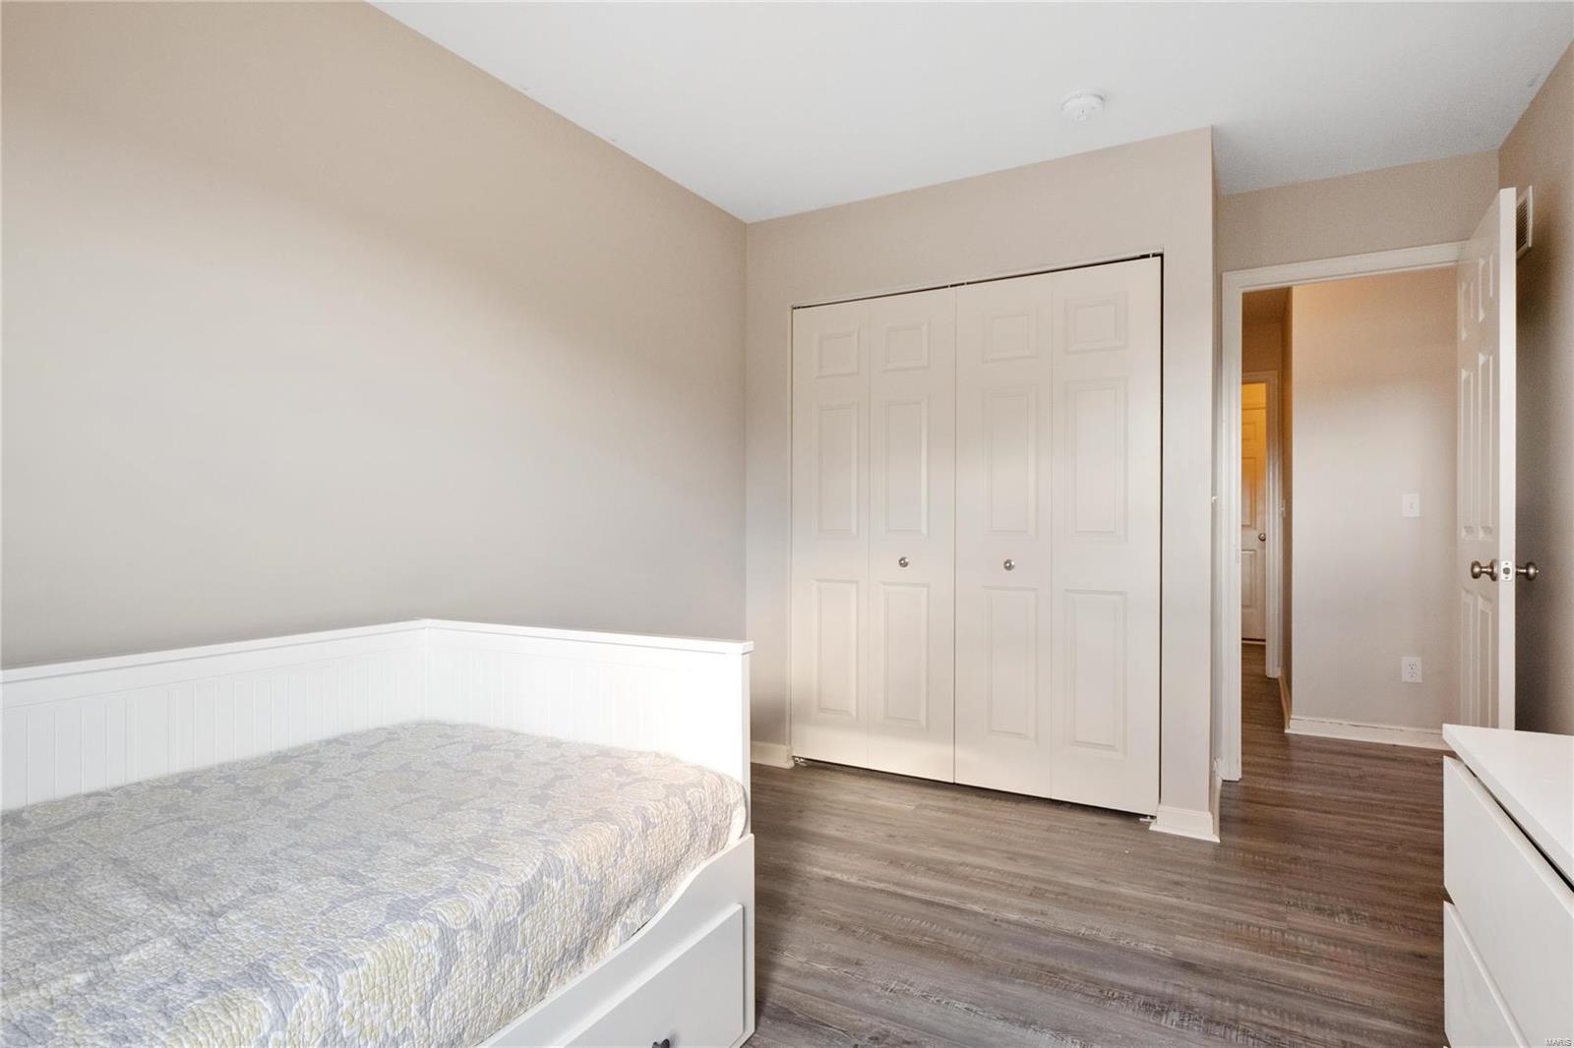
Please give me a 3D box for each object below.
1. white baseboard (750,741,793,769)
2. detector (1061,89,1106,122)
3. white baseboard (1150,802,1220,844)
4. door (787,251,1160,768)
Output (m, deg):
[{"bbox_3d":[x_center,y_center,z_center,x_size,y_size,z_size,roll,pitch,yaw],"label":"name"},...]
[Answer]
[{"bbox_3d":[-0.080,1.038,3.542,0.240,0.092,0.028,0,0,29],"label":"white baseboard"},{"bbox_3d":[0.959,-1.349,2.544,0.132,0.044,0.132,0,0,29],"label":"detector"},{"bbox_3d":[1.380,1.037,2.728,0.212,0.092,0.033,0,0,29],"label":"white baseboard"},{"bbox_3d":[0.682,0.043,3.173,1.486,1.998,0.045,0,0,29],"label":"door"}]

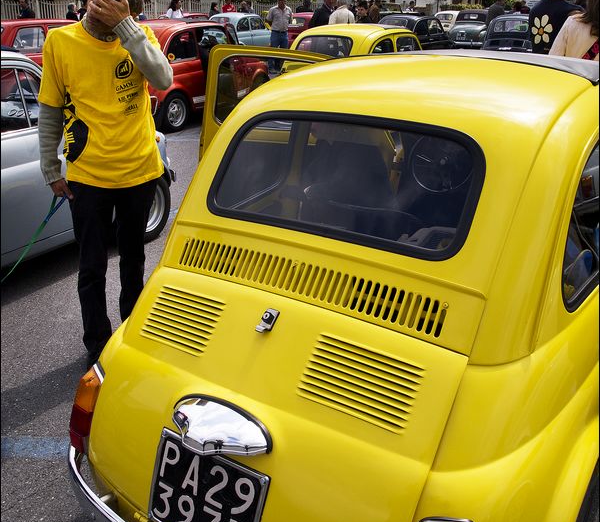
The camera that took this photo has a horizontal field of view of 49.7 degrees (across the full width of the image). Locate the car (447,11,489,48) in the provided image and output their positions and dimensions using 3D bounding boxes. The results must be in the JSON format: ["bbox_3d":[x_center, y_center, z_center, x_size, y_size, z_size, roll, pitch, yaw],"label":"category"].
[{"bbox_3d":[5.290,-6.832,19.646,1.320,1.380,3.300,8,23,19],"label":"car"}]

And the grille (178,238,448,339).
[{"bbox_3d":[-0.008,0.048,1.500,0.715,0.075,0.040,14,-5,30],"label":"grille"}]

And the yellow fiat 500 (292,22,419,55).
[{"bbox_3d":[0.769,-2.268,8.024,1.320,1.325,2.950,15,26,32],"label":"yellow fiat 500"}]

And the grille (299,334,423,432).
[{"bbox_3d":[0.122,0.247,1.317,0.230,0.144,0.025,17,-17,20],"label":"grille"}]

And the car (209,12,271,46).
[{"bbox_3d":[-1.706,-6.352,18.354,1.320,1.325,2.970,15,26,33],"label":"car"}]

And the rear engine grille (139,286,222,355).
[{"bbox_3d":[-0.286,0.142,1.560,0.230,0.140,0.025,12,-20,40],"label":"rear engine grille"}]

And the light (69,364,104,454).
[{"bbox_3d":[-0.547,0.403,1.699,0.080,0.215,0.110,-8,22,-42],"label":"light"}]

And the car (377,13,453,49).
[{"bbox_3d":[2.867,-5.471,16.214,1.320,1.325,2.970,18,27,37],"label":"car"}]

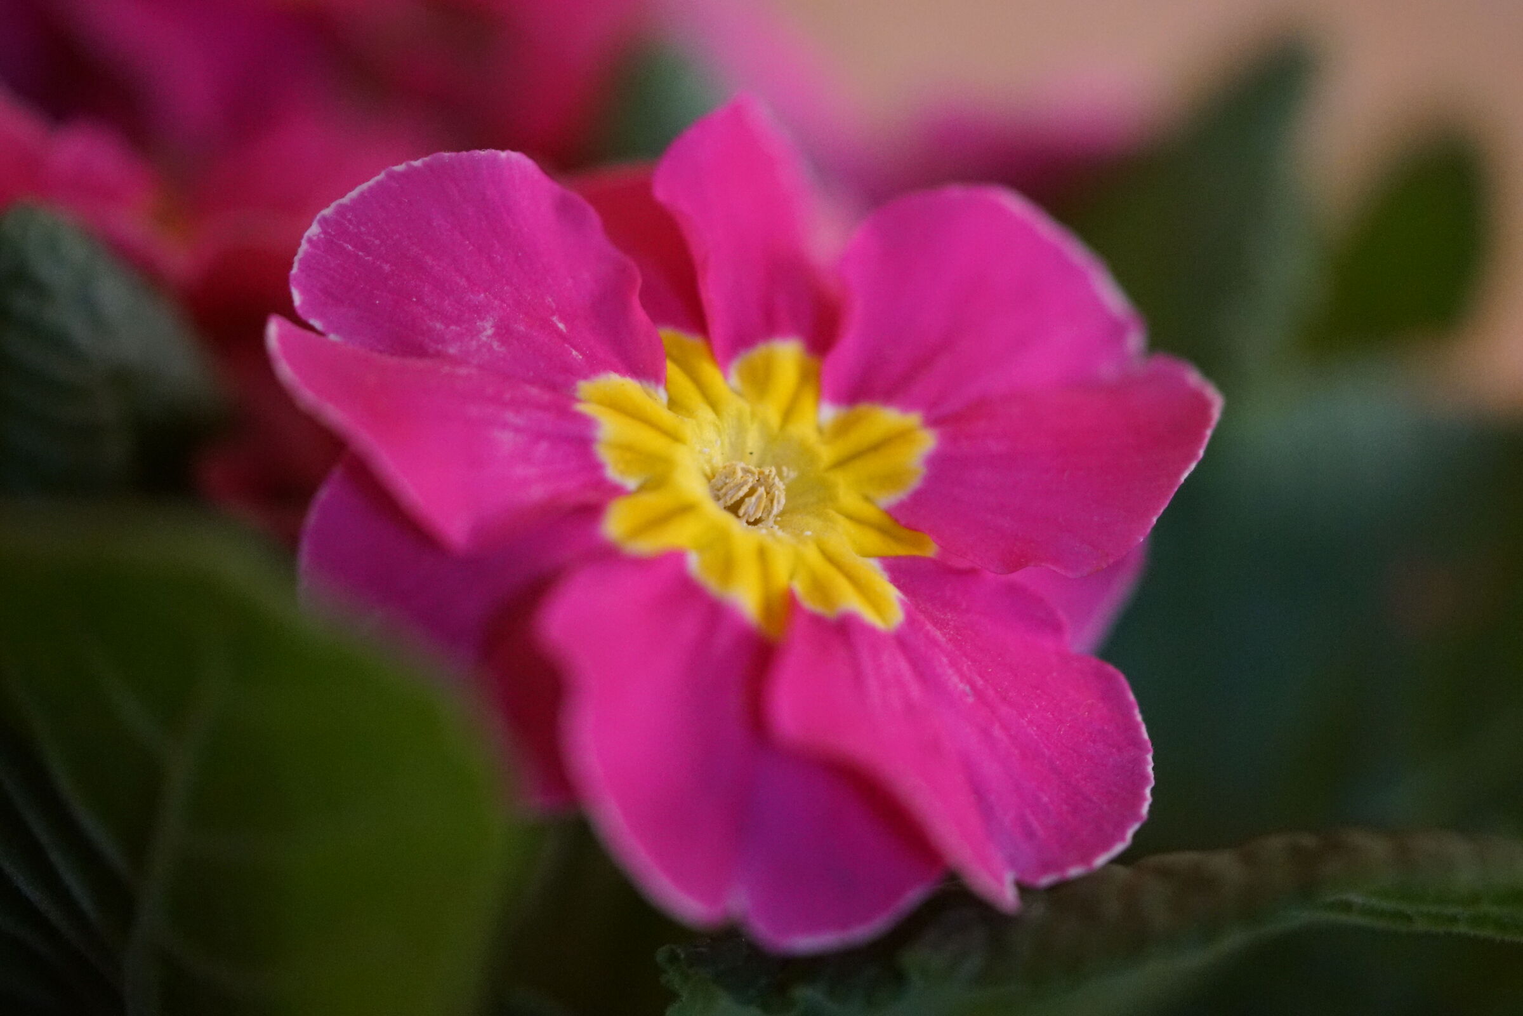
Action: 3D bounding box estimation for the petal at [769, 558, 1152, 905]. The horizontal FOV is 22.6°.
[{"bbox_3d":[0.010,0.010,0.178,0.013,0.018,0.006,-50,0,-23],"label":"petal"}]

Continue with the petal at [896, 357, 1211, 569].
[{"bbox_3d":[0.014,-0.002,0.181,0.018,0.004,0.011,-12,64,-19],"label":"petal"}]

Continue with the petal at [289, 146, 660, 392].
[{"bbox_3d":[-0.013,-0.011,0.180,0.018,0.012,0.005,19,-14,-4],"label":"petal"}]

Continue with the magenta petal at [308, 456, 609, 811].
[{"bbox_3d":[-0.013,0.004,0.181,0.019,0.012,0.006,37,-15,4],"label":"magenta petal"}]

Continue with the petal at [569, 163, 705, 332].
[{"bbox_3d":[-0.005,-0.013,0.186,0.005,0.004,0.012,-24,72,-18],"label":"petal"}]

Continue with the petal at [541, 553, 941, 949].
[{"bbox_3d":[-0.001,0.011,0.176,0.014,0.020,0.006,-17,-20,-3],"label":"petal"}]

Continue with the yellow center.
[{"bbox_3d":[0.000,-0.001,0.181,0.017,0.005,0.017,42,60,5],"label":"yellow center"}]

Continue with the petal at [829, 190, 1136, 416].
[{"bbox_3d":[0.009,-0.010,0.184,0.016,0.012,0.005,-23,-16,-24],"label":"petal"}]

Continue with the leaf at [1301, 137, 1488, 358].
[{"bbox_3d":[0.037,-0.014,0.215,0.007,0.014,0.004,29,-10,19],"label":"leaf"}]

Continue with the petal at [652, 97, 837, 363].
[{"bbox_3d":[-0.001,-0.013,0.185,0.007,0.005,0.016,-16,63,-5],"label":"petal"}]

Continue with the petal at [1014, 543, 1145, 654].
[{"bbox_3d":[0.016,0.003,0.186,0.007,0.003,0.007,36,69,1],"label":"petal"}]

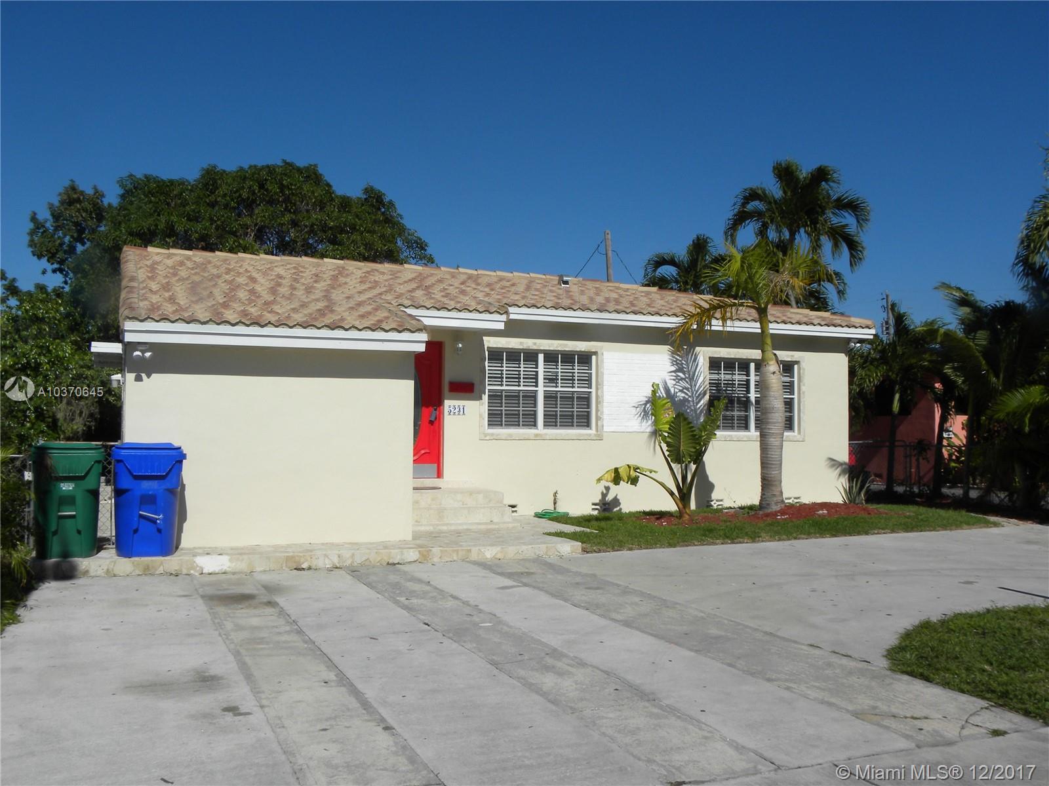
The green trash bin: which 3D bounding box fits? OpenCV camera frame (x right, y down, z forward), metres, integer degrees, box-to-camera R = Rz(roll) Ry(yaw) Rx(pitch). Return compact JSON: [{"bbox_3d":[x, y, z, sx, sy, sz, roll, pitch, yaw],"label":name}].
[{"bbox_3d":[-4.712,1.096,10.359,0.680,1.150,0.820,1,-3,-23],"label":"green trash bin"}]

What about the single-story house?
[{"bbox_3d":[-0.545,-0.212,18.003,12.780,4.440,10.980,1,-3,-23],"label":"single-story house"}]

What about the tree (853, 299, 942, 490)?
[{"bbox_3d":[8.737,0.137,23.509,2.200,4.470,2.200,1,-3,-23],"label":"tree"}]

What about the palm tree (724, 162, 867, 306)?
[{"bbox_3d":[6.785,-1.689,24.832,3.600,8.250,3.600,1,-3,-23],"label":"palm tree"}]

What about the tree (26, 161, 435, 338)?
[{"bbox_3d":[-8.403,-2.079,28.316,11.300,9.050,9.800,1,-3,-23],"label":"tree"}]

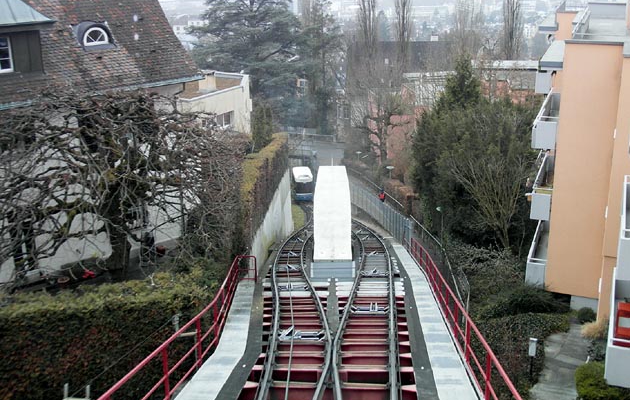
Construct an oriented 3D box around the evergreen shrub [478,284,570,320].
[{"bbox_3d":[7.550,3.750,25.800,3.050,1.200,2.100,5,18,17],"label":"evergreen shrub"}]

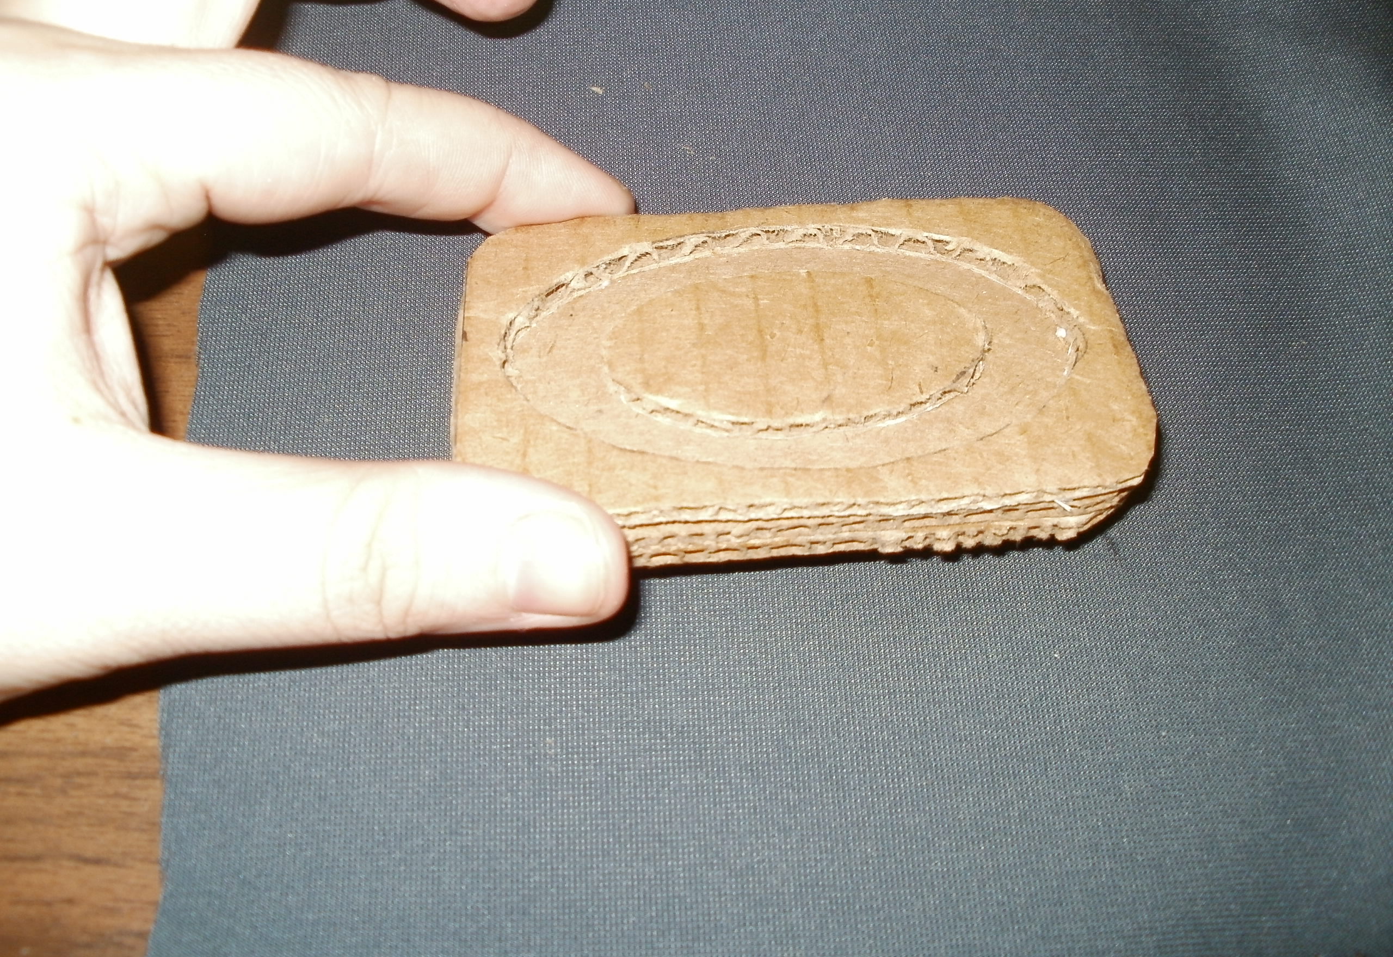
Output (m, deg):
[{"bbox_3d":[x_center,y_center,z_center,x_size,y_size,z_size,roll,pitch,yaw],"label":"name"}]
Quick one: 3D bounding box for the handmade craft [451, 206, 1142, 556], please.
[{"bbox_3d":[0.013,-0.015,0.197,0.088,0.010,0.057,-3,48,-2],"label":"handmade craft"}]

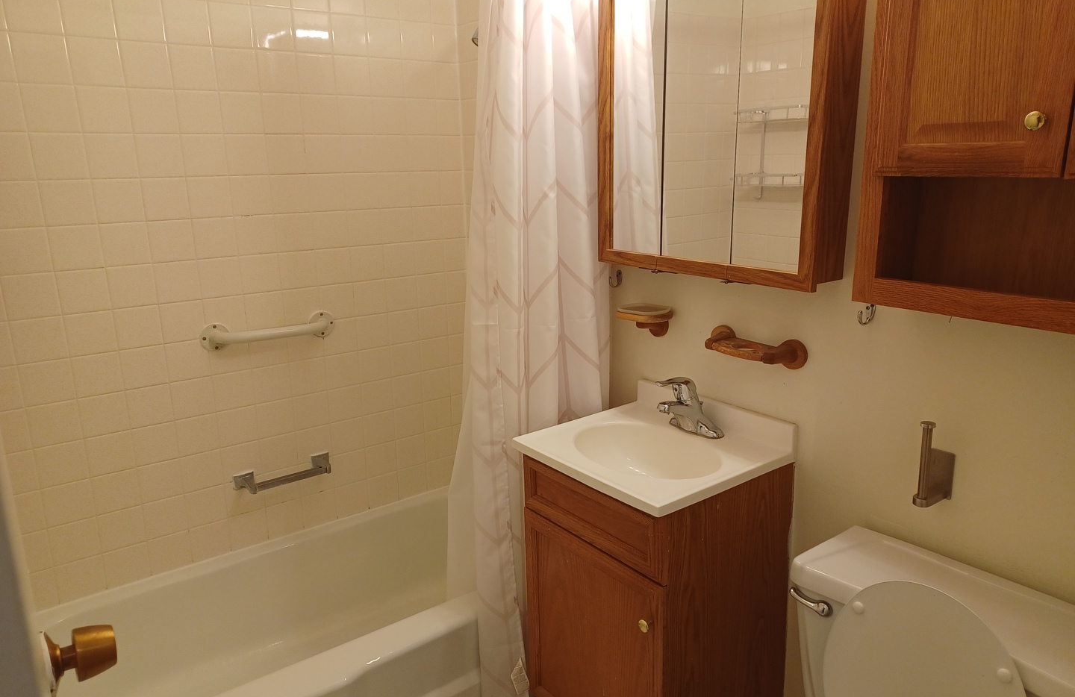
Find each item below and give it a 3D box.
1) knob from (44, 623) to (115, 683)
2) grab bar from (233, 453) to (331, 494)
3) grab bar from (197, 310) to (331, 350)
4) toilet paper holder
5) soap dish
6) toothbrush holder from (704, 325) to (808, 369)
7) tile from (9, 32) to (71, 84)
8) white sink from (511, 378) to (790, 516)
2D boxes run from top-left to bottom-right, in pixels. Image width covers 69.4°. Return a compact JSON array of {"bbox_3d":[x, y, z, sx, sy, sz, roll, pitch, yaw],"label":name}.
[{"bbox_3d":[-0.475,0.320,0.810,0.062,0.066,0.066,-11,17,-35],"label":"knob"},{"bbox_3d":[-0.756,0.381,2.348,0.289,0.047,0.065,-11,17,-35],"label":"grab bar"},{"bbox_3d":[-0.759,-0.044,2.246,0.390,0.082,0.066,-11,17,-35],"label":"grab bar"},{"bbox_3d":[0.701,0.201,1.388,0.076,0.160,0.050,-11,17,-35],"label":"toilet paper holder"},{"bbox_3d":[0.260,-0.058,1.899,0.112,0.079,0.130,-11,17,-35],"label":"soap dish"},{"bbox_3d":[0.469,0.002,1.749,0.076,0.067,0.265,-12,17,-36],"label":"toothbrush holder"},{"bbox_3d":[-1.169,-0.681,1.831,0.108,0.108,0.010,-11,17,-35],"label":"tile"},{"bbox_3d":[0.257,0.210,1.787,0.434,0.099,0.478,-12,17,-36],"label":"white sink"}]

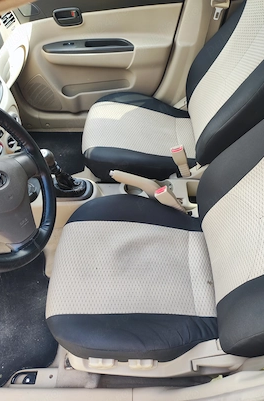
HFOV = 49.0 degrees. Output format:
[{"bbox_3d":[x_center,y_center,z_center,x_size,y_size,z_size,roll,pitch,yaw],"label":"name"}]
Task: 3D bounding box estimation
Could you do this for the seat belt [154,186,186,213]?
[{"bbox_3d":[0.141,0.007,1.029,0.047,0.150,0.025,-24,44,26],"label":"seat belt"}]

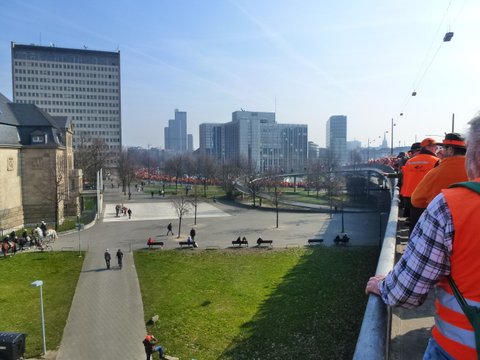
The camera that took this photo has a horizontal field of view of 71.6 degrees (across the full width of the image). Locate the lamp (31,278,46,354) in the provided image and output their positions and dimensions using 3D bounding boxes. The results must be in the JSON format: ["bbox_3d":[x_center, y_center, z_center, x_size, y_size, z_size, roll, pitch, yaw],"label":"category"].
[{"bbox_3d":[-10.430,7.188,17.276,0.650,3.975,0.250,-1,4,-17],"label":"lamp"}]

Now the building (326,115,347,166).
[{"bbox_3d":[108.106,-42.589,374.707,21.000,56.159,13.000,-1,4,-16],"label":"building"}]

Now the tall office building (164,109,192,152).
[{"bbox_3d":[-132.582,-94.377,729.363,52.915,112.722,30.000,-1,4,-16],"label":"tall office building"}]

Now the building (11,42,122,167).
[{"bbox_3d":[-84.287,-32.328,167.906,46.335,62.965,17.000,-1,4,-16],"label":"building"}]

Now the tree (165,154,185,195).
[{"bbox_3d":[-18.154,-1.485,93.749,6.000,11.196,6.000,0,4,0],"label":"tree"}]

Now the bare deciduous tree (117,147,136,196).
[{"bbox_3d":[-31.946,-2.600,93.675,5.900,13.431,5.900,0,4,0],"label":"bare deciduous tree"}]

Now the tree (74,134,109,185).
[{"bbox_3d":[-56.317,-7.572,125.774,13.000,19.118,13.000,0,4,0],"label":"tree"}]

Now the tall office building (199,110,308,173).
[{"bbox_3d":[10.180,-23.959,224.471,69.564,38.800,39.780,-1,4,-16],"label":"tall office building"}]

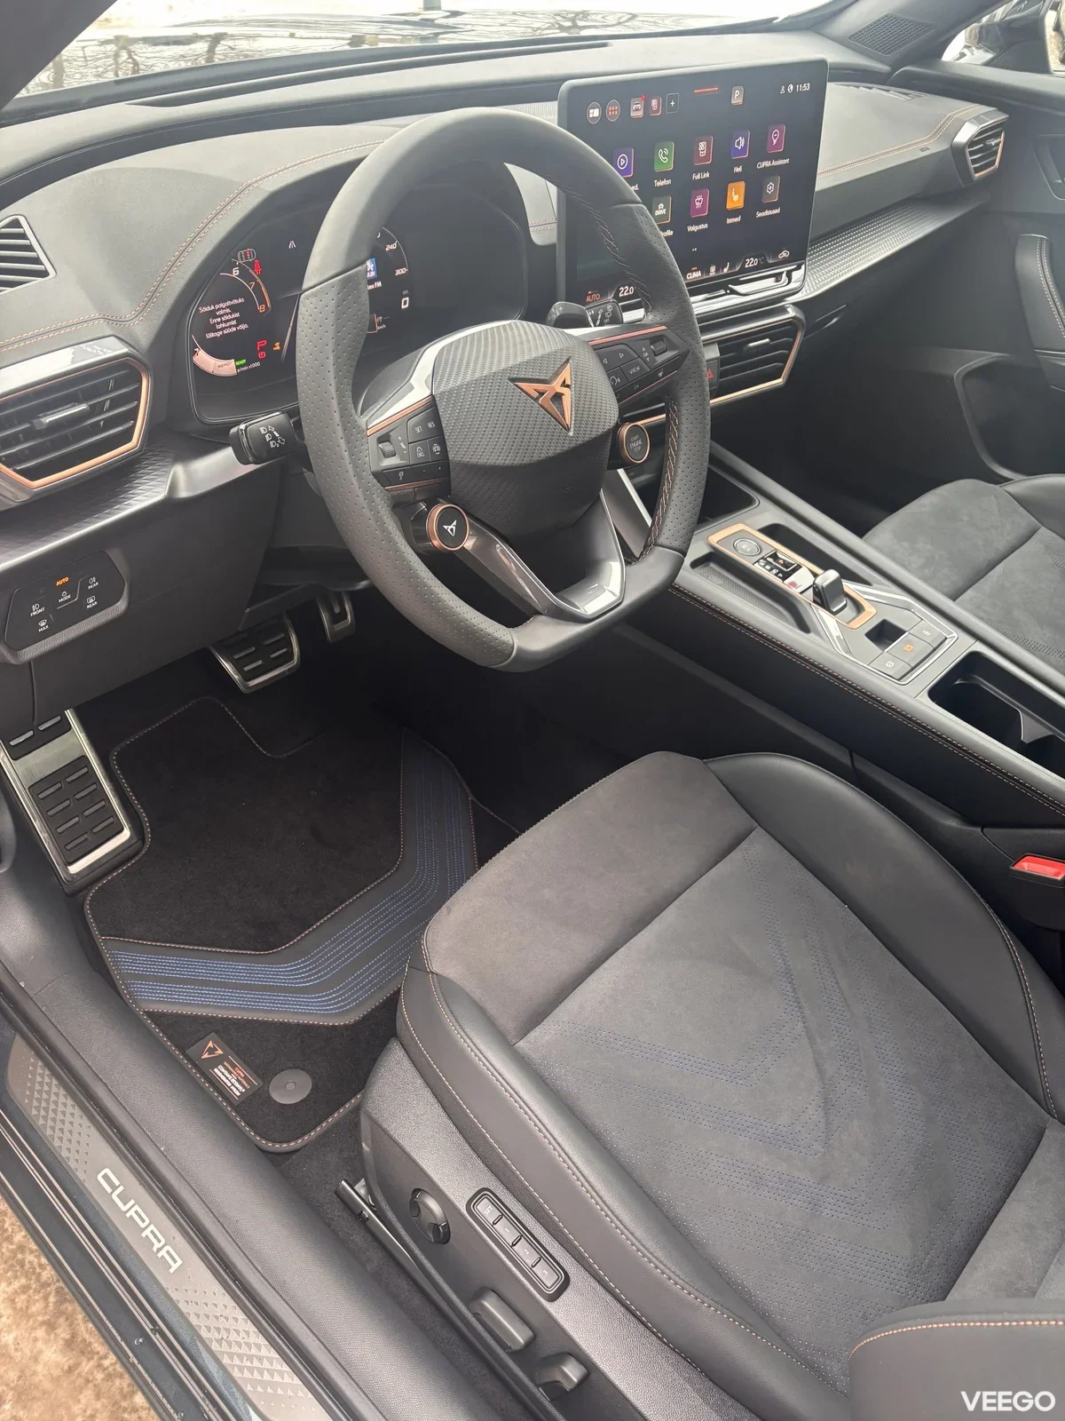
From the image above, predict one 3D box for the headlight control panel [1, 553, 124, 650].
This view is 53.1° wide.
[{"bbox_3d":[-0.348,-0.082,0.789,0.014,0.048,0.097,21,41,36],"label":"headlight control panel"}]

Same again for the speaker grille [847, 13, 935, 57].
[{"bbox_3d":[0.467,-0.881,1.397,0.083,0.012,0.068,-39,61,-15],"label":"speaker grille"}]

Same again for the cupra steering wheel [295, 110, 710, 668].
[{"bbox_3d":[-0.018,-0.217,0.751,0.092,0.356,0.368,7,32,47],"label":"cupra steering wheel"}]

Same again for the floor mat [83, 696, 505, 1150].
[{"bbox_3d":[-0.303,0.163,1.287,0.610,0.030,0.485,31,47,31],"label":"floor mat"}]

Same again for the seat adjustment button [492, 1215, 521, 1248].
[{"bbox_3d":[-0.019,0.367,0.751,0.018,0.006,0.011,39,51,23],"label":"seat adjustment button"}]

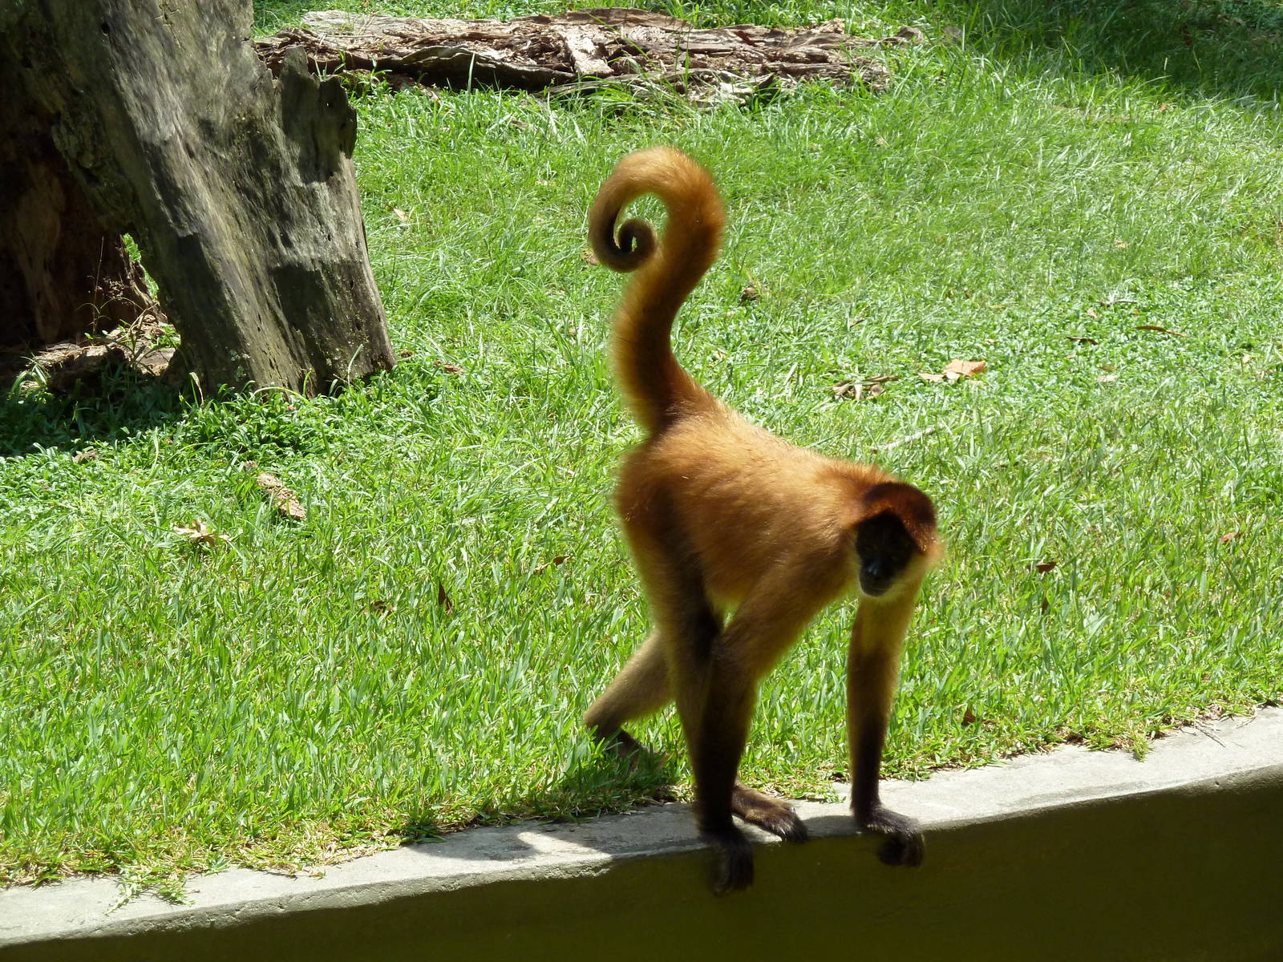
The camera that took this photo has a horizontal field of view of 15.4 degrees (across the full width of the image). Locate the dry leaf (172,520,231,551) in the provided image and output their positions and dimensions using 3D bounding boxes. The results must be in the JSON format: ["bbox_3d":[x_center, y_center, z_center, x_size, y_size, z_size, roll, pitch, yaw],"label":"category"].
[{"bbox_3d":[-0.619,0.077,6.678,0.078,0.025,0.060,0,17,0],"label":"dry leaf"}]

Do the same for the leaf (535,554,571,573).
[{"bbox_3d":[-0.123,0.114,6.555,0.050,0.020,0.035,0,17,0],"label":"leaf"}]

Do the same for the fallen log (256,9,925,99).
[{"bbox_3d":[-0.110,-0.869,9.668,1.400,0.140,0.320,0,17,0],"label":"fallen log"}]

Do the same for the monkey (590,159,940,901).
[{"bbox_3d":[0.118,0.045,5.619,0.520,0.820,0.270,13,21,36],"label":"monkey"}]

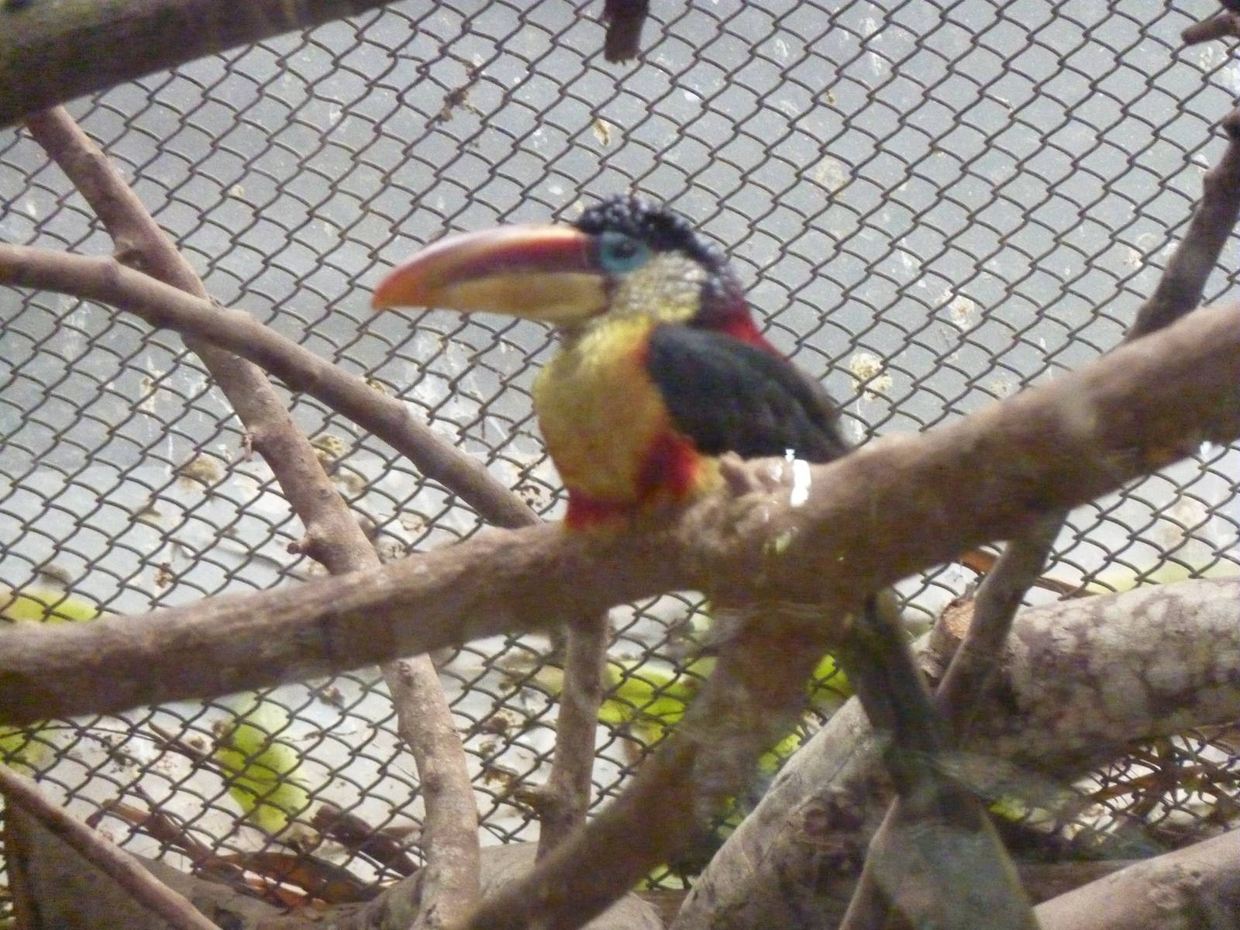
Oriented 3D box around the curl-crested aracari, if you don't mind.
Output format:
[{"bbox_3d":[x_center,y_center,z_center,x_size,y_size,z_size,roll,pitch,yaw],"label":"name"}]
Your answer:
[{"bbox_3d":[0.007,-0.002,4.120,0.258,0.225,0.092,-2,3,-34],"label":"curl-crested aracari"}]

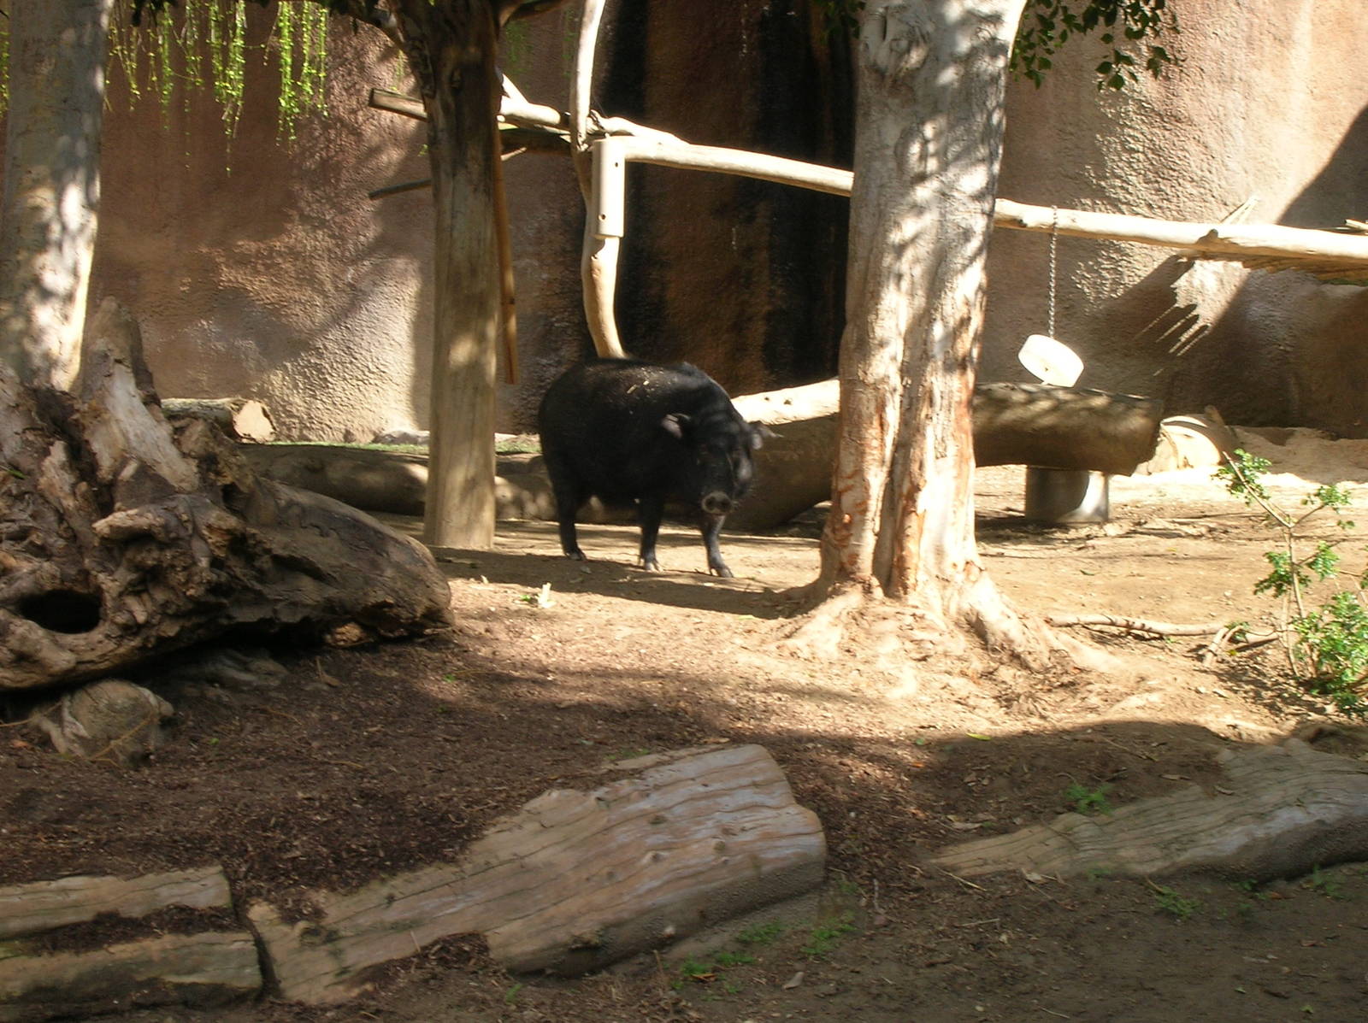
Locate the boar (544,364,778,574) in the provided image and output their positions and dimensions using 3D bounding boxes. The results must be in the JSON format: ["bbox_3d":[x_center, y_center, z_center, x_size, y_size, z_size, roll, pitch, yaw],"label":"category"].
[{"bbox_3d":[-0.111,-0.161,14.650,0.400,0.750,1.100,-3,7,-34],"label":"boar"}]

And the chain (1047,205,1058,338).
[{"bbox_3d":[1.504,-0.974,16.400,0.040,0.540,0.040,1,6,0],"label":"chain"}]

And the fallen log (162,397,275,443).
[{"bbox_3d":[-2.311,-0.430,19.200,0.750,0.240,0.250,-2,6,-25],"label":"fallen log"}]

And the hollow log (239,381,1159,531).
[{"bbox_3d":[0.045,-0.227,16.300,3.750,0.570,0.460,1,6,0],"label":"hollow log"}]

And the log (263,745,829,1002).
[{"bbox_3d":[-0.299,0.747,8.250,0.400,0.280,1.500,5,7,36],"label":"log"}]

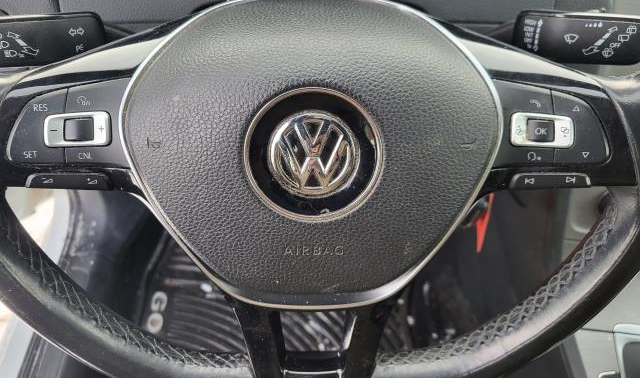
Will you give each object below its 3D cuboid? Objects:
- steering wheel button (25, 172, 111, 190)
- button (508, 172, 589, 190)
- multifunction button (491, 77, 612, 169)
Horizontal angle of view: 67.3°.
[{"bbox_3d":[-0.133,-0.004,0.256,0.044,0.011,0.010,-1,22,-2],"label":"steering wheel button"},{"bbox_3d":[0.125,-0.004,0.261,0.044,0.011,0.010,-1,22,-2],"label":"button"},{"bbox_3d":[0.119,-0.034,0.248,0.060,0.047,0.014,-1,22,-2],"label":"multifunction button"}]

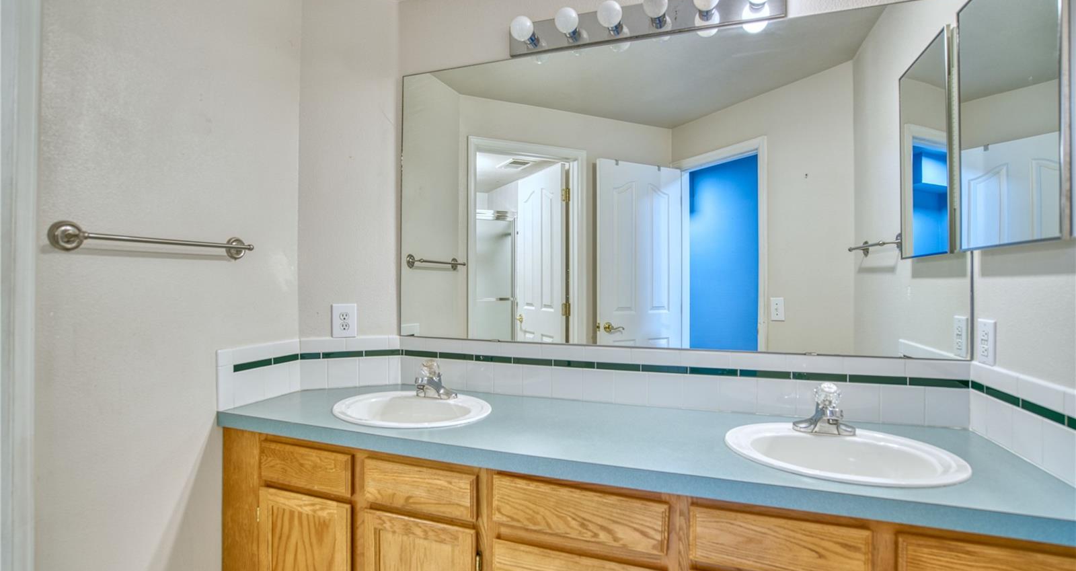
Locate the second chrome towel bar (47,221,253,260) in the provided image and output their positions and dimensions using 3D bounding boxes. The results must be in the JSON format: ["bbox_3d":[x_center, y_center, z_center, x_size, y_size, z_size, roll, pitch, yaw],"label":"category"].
[{"bbox_3d":[-1.003,-0.116,1.316,0.074,0.072,0.515,0,0,17],"label":"second chrome towel bar"}]

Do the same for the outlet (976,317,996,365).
[{"bbox_3d":[1.194,0.150,1.270,0.008,0.119,0.075,0,0,19],"label":"outlet"}]

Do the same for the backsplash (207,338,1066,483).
[{"bbox_3d":[0.111,0.306,1.408,2.178,0.195,0.560,0,0,17],"label":"backsplash"}]

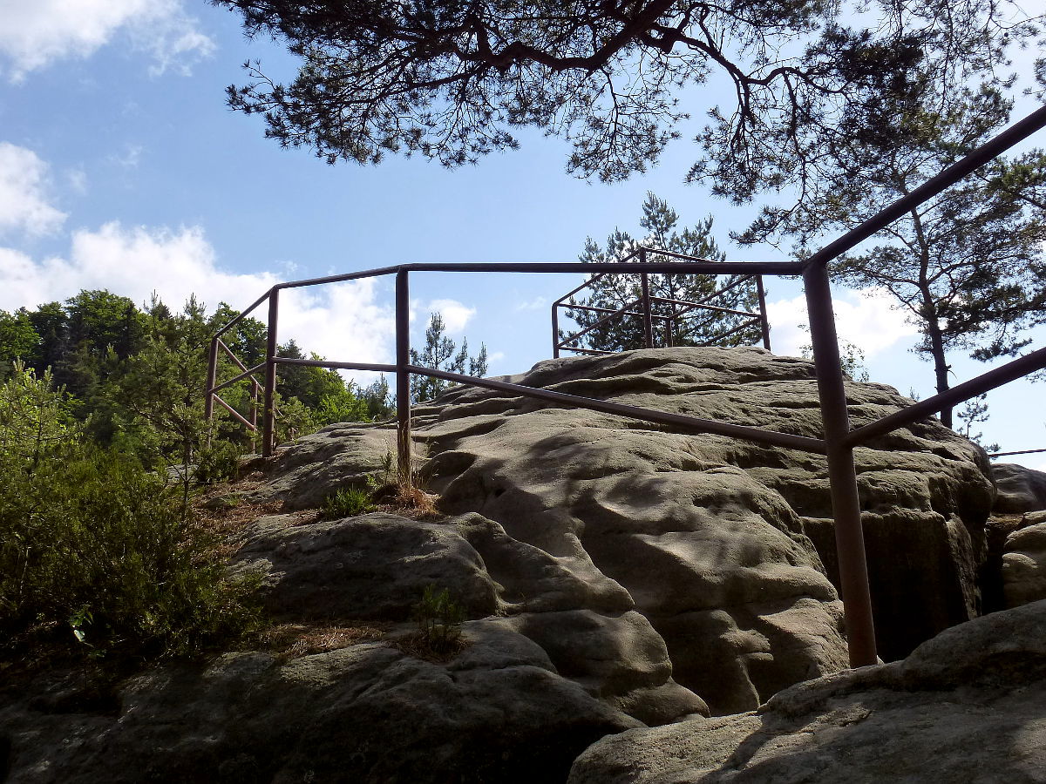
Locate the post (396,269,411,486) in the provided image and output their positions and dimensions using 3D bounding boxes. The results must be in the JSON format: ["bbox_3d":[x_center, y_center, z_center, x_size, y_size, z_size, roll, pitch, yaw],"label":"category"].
[{"bbox_3d":[-0.581,-0.086,4.100,0.062,1.100,0.062,-3,-14,0],"label":"post"}]

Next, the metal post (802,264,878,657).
[{"bbox_3d":[0.787,0.154,2.120,0.062,1.020,0.062,-2,-14,0],"label":"metal post"}]

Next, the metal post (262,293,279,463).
[{"bbox_3d":[-1.633,-0.133,5.480,0.062,1.130,0.062,-2,-14,0],"label":"metal post"}]

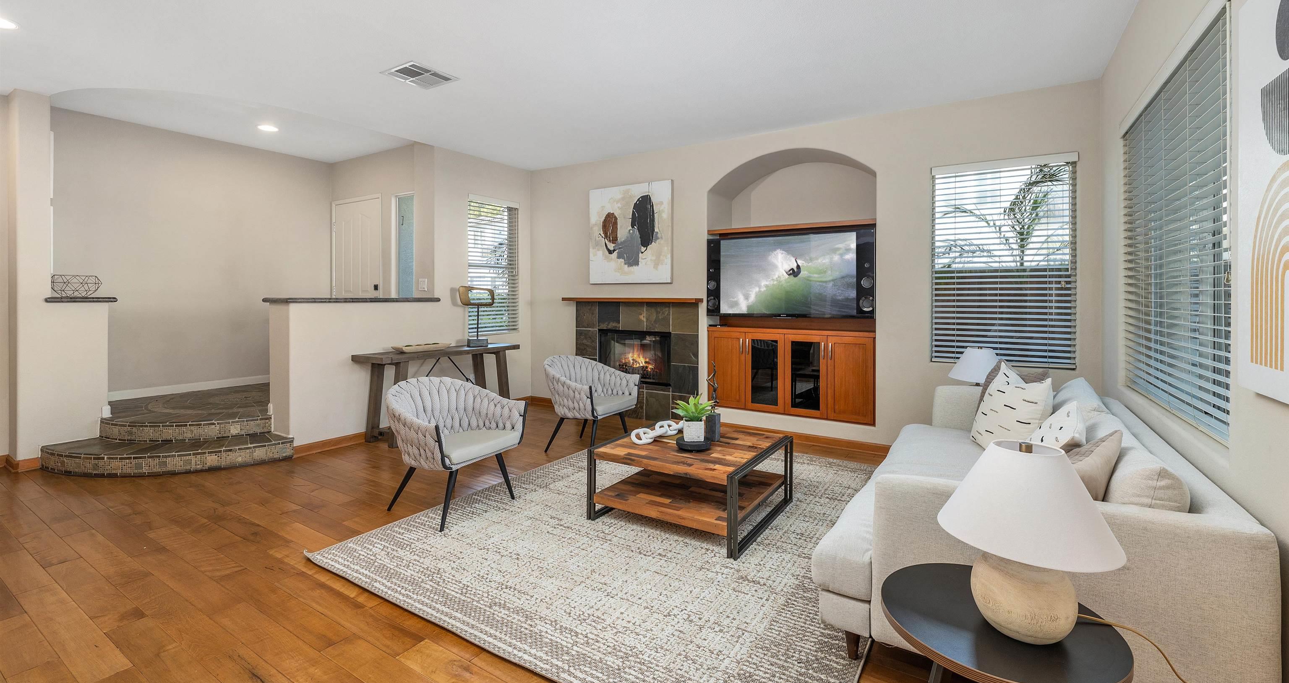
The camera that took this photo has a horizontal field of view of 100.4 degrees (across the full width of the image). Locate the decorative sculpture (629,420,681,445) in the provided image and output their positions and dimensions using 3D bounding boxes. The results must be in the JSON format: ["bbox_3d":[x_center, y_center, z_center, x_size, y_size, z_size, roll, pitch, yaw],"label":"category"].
[{"bbox_3d":[0.125,0.531,3.270,0.440,0.105,0.140,-3,4,-36],"label":"decorative sculpture"}]

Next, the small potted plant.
[{"bbox_3d":[0.281,0.431,3.090,0.240,0.250,0.240,0,4,5],"label":"small potted plant"}]

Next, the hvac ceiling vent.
[{"bbox_3d":[-1.502,-1.774,3.607,0.355,0.030,0.360,2,4,32],"label":"hvac ceiling vent"}]

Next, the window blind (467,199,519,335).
[{"bbox_3d":[-1.663,-0.816,5.917,0.070,1.480,0.740,2,4,33],"label":"window blind"}]

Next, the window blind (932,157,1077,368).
[{"bbox_3d":[2.551,-0.561,3.852,0.880,1.480,0.070,2,4,33],"label":"window blind"}]

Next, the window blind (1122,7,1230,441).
[{"bbox_3d":[2.319,-0.442,2.412,0.060,1.460,1.530,2,4,32],"label":"window blind"}]

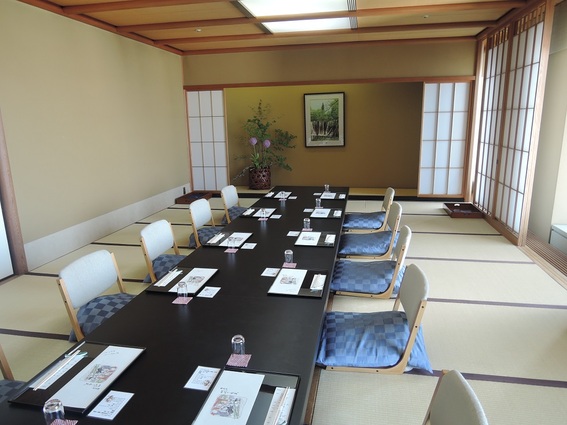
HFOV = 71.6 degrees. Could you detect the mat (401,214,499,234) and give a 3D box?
[{"bbox_3d":[1.738,0.161,5.142,1.822,0.045,0.907,2,14,11],"label":"mat"}]

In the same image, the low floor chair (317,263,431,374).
[{"bbox_3d":[0.512,0.557,2.300,0.599,0.560,0.459,2,14,11],"label":"low floor chair"}]

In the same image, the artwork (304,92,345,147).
[{"bbox_3d":[0.739,-1.635,7.010,0.715,0.935,0.030,2,14,11],"label":"artwork"}]

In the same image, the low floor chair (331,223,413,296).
[{"bbox_3d":[0.693,0.348,3.173,0.590,0.500,0.490,1,14,11],"label":"low floor chair"}]

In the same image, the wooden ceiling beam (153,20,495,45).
[{"bbox_3d":[0.366,-2.368,5.209,4.500,0.060,0.080,1,14,11],"label":"wooden ceiling beam"}]

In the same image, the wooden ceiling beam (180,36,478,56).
[{"bbox_3d":[0.553,-2.590,6.134,4.631,0.065,0.060,2,14,11],"label":"wooden ceiling beam"}]

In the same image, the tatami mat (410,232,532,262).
[{"bbox_3d":[1.561,0.373,4.277,1.818,0.045,0.912,2,14,11],"label":"tatami mat"}]

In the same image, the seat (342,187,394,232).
[{"bbox_3d":[1.043,-0.066,4.884,0.590,0.500,0.490,1,14,11],"label":"seat"}]

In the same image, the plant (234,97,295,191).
[{"bbox_3d":[-0.347,-1.184,6.986,1.160,1.580,0.750,1,14,11],"label":"plant"}]

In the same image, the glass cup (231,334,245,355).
[{"bbox_3d":[-0.187,0.575,1.653,0.057,0.092,0.057,-1,13,0],"label":"glass cup"}]

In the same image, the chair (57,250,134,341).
[{"bbox_3d":[-1.031,0.523,2.562,0.590,0.510,0.490,1,14,11],"label":"chair"}]

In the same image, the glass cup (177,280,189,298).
[{"bbox_3d":[-0.569,0.443,2.233,0.058,0.078,0.058,-1,14,0],"label":"glass cup"}]

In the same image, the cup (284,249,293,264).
[{"bbox_3d":[0.041,0.318,2.712,0.057,0.092,0.057,1,14,11],"label":"cup"}]

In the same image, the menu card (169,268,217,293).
[{"bbox_3d":[-0.548,0.420,2.434,0.170,0.006,0.370,2,14,11],"label":"menu card"}]

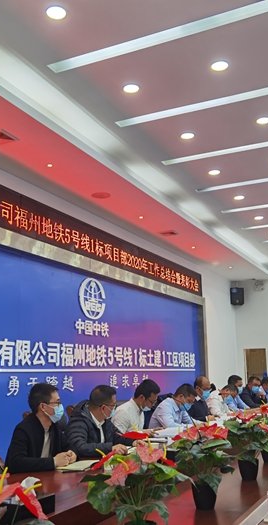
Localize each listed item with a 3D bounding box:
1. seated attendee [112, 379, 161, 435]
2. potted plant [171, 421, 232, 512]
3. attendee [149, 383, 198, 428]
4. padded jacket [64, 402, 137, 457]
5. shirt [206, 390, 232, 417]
[{"bbox_3d":[0.054,1.623,4.559,0.650,1.240,0.510,-6,-13,26],"label":"seated attendee"},{"bbox_3d":[0.342,0.990,2.668,0.310,0.410,0.310,-1,-11,0],"label":"potted plant"},{"bbox_3d":[0.443,1.800,5.328,0.650,1.190,0.510,-6,-13,26],"label":"attendee"},{"bbox_3d":[-0.240,1.261,3.896,0.480,0.570,0.500,-6,-13,26],"label":"padded jacket"},{"bbox_3d":[1.058,1.846,6.738,0.430,0.550,0.470,-6,-13,26],"label":"shirt"}]

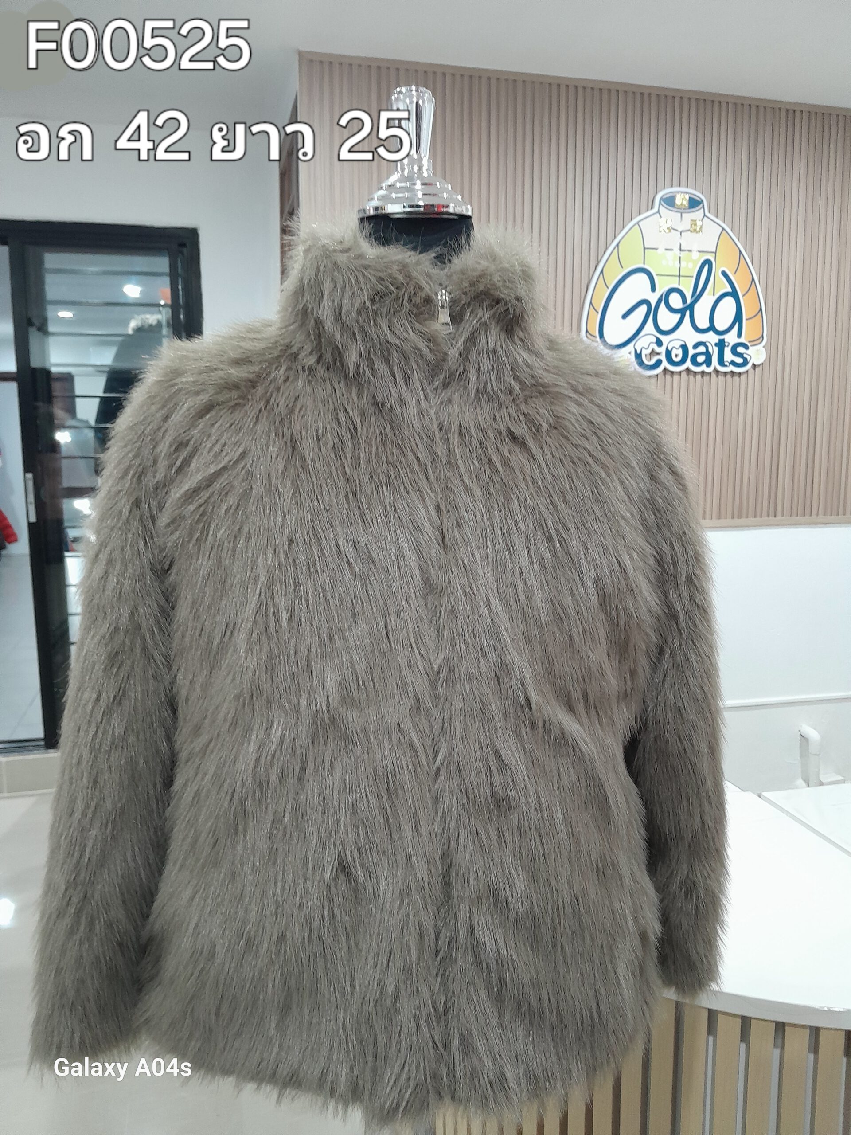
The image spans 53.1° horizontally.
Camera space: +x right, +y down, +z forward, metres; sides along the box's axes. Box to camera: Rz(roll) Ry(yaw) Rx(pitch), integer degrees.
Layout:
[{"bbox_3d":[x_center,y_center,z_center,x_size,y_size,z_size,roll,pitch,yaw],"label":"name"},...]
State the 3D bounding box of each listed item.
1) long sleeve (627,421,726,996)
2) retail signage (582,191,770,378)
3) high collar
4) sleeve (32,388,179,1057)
[{"bbox_3d":[0.250,0.150,0.880,0.120,0.575,0.150,-1,7,-13],"label":"long sleeve"},{"bbox_3d":[0.895,-1.004,3.004,0.732,0.628,0.035,-2,9,-14],"label":"retail signage"},{"bbox_3d":[-0.012,-0.232,0.785,0.235,0.150,0.210,-1,7,-13],"label":"high collar"},{"bbox_3d":[-0.291,0.129,0.780,0.120,0.620,0.165,5,8,-11],"label":"sleeve"}]

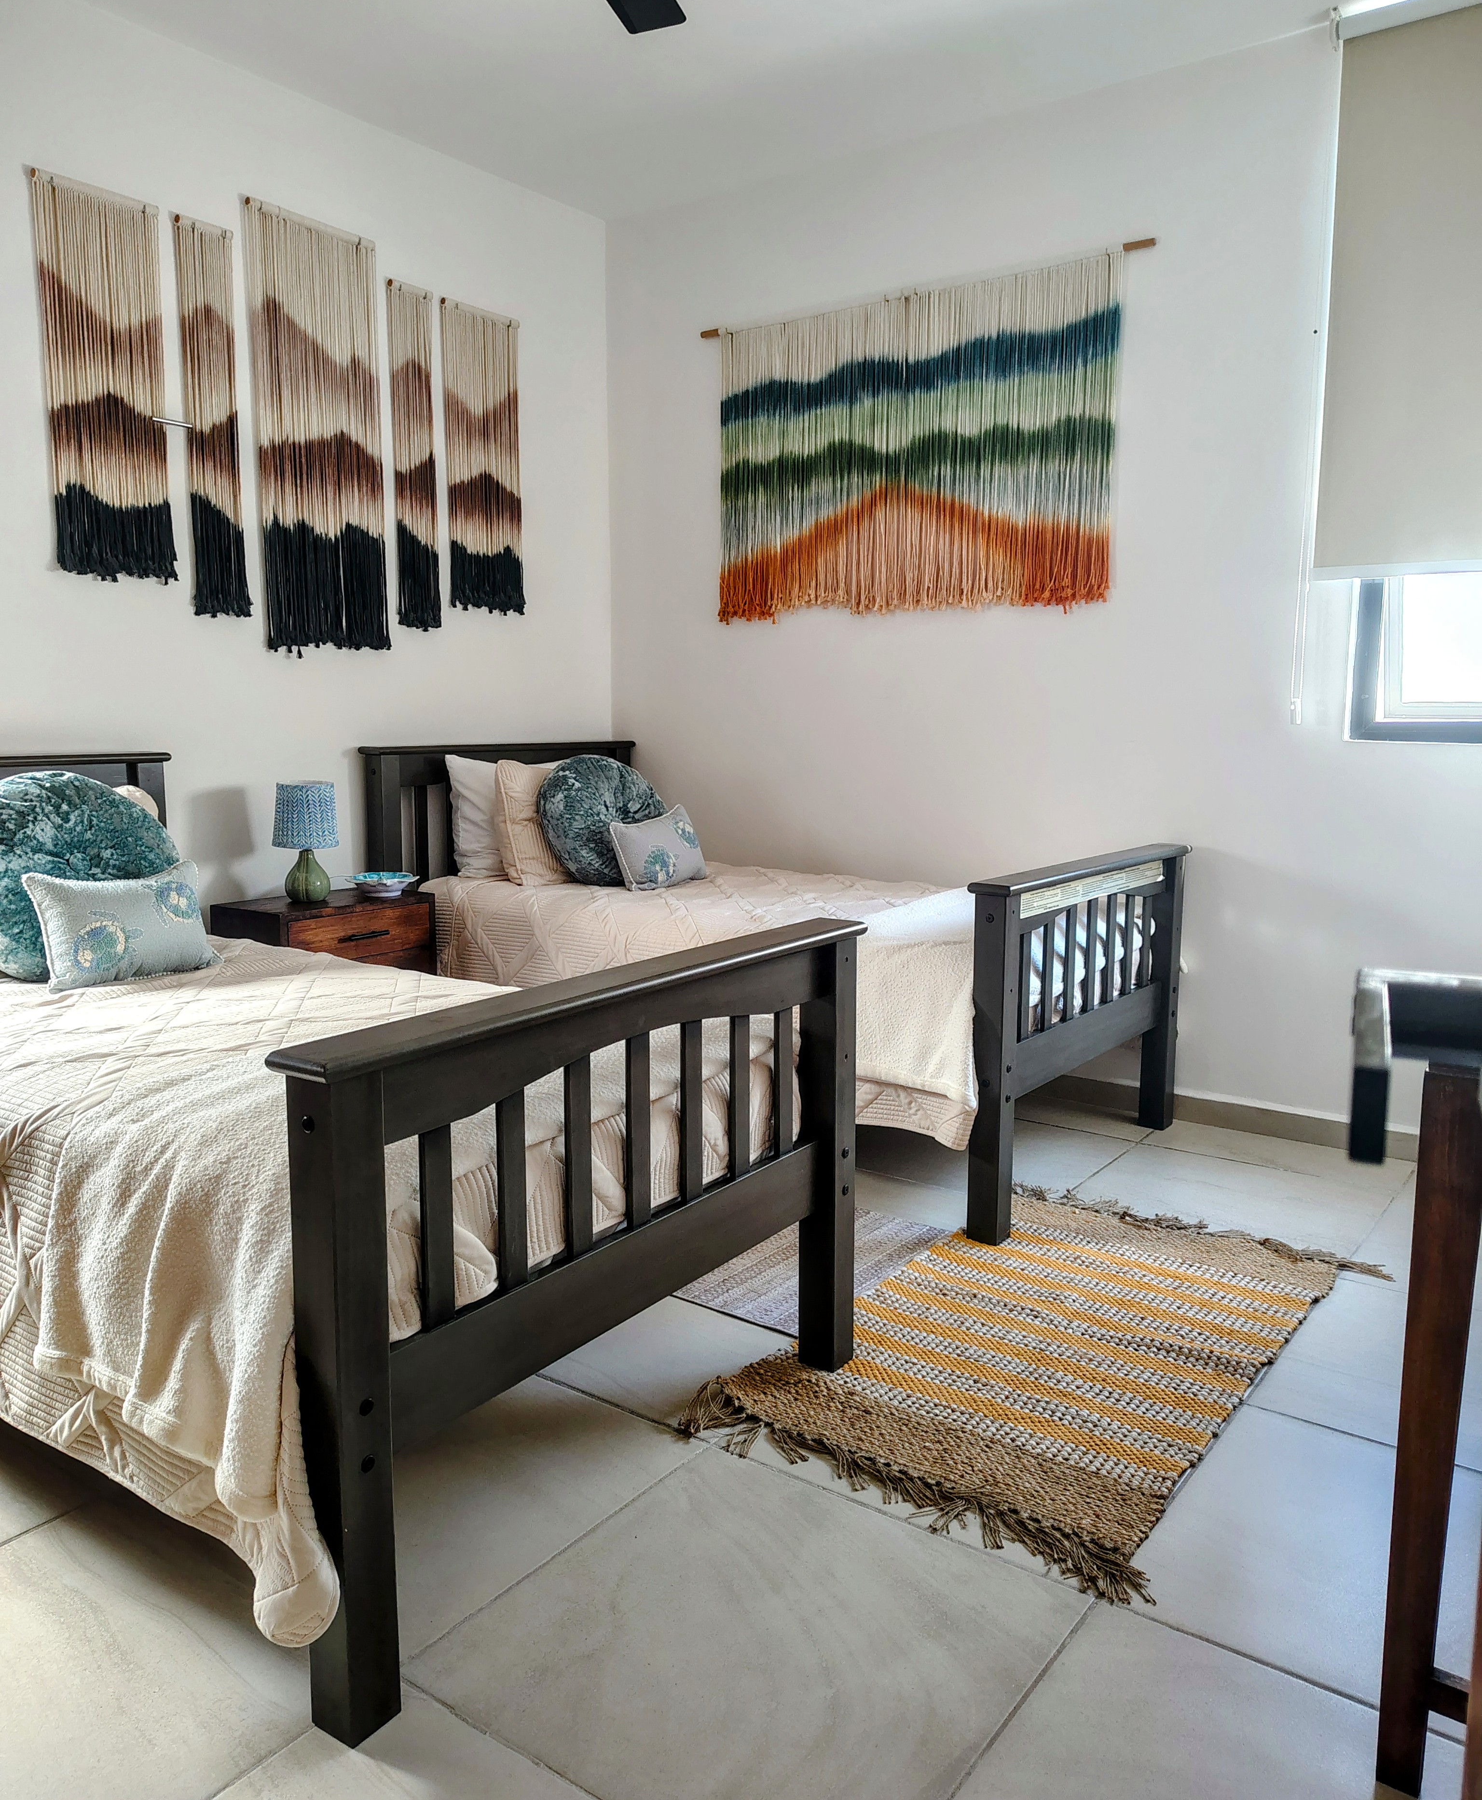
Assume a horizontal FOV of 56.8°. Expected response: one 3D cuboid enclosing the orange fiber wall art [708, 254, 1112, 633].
[{"bbox_3d":[0.447,-1.274,3.944,1.302,0.900,0.030,6,10,36],"label":"orange fiber wall art"}]

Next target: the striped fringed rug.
[{"bbox_3d":[0.565,0.756,2.414,0.714,0.013,1.290,6,10,36],"label":"striped fringed rug"}]

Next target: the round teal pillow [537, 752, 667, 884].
[{"bbox_3d":[-0.396,-0.227,3.976,0.422,0.422,0.151,-7,-18,-42],"label":"round teal pillow"}]

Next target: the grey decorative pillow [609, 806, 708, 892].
[{"bbox_3d":[-0.238,-0.152,3.990,0.101,0.226,0.352,-25,-9,36],"label":"grey decorative pillow"}]

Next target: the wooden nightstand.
[{"bbox_3d":[-1.101,0.303,3.678,0.296,0.610,0.502,6,10,36],"label":"wooden nightstand"}]

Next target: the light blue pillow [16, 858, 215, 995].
[{"bbox_3d":[-1.132,0.042,2.528,0.100,0.215,0.335,-19,-5,37],"label":"light blue pillow"}]

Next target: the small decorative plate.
[{"bbox_3d":[-0.966,-0.037,3.713,0.191,0.055,0.191,6,10,36],"label":"small decorative plate"}]

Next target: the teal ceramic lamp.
[{"bbox_3d":[-1.154,-0.152,3.605,0.176,0.311,0.176,6,10,36],"label":"teal ceramic lamp"}]

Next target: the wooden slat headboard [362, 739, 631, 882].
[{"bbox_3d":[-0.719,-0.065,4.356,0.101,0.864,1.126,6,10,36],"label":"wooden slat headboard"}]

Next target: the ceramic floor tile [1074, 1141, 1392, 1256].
[{"bbox_3d":[1.085,0.679,3.066,0.600,0.010,0.600,6,10,36],"label":"ceramic floor tile"}]

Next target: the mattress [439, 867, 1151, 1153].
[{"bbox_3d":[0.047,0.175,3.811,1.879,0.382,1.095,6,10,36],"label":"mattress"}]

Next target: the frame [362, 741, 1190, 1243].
[{"bbox_3d":[0.035,0.083,3.740,2.025,0.978,1.110,6,10,36],"label":"frame"}]

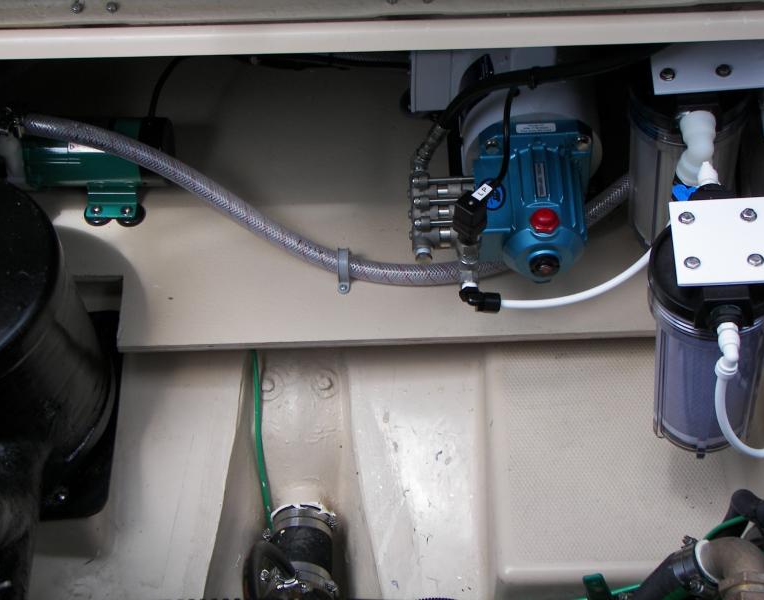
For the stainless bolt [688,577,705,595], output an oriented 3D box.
[{"bbox_3d":[0.324,0.294,1.690,0.013,0.013,0.016,-53,38,-1],"label":"stainless bolt"}]

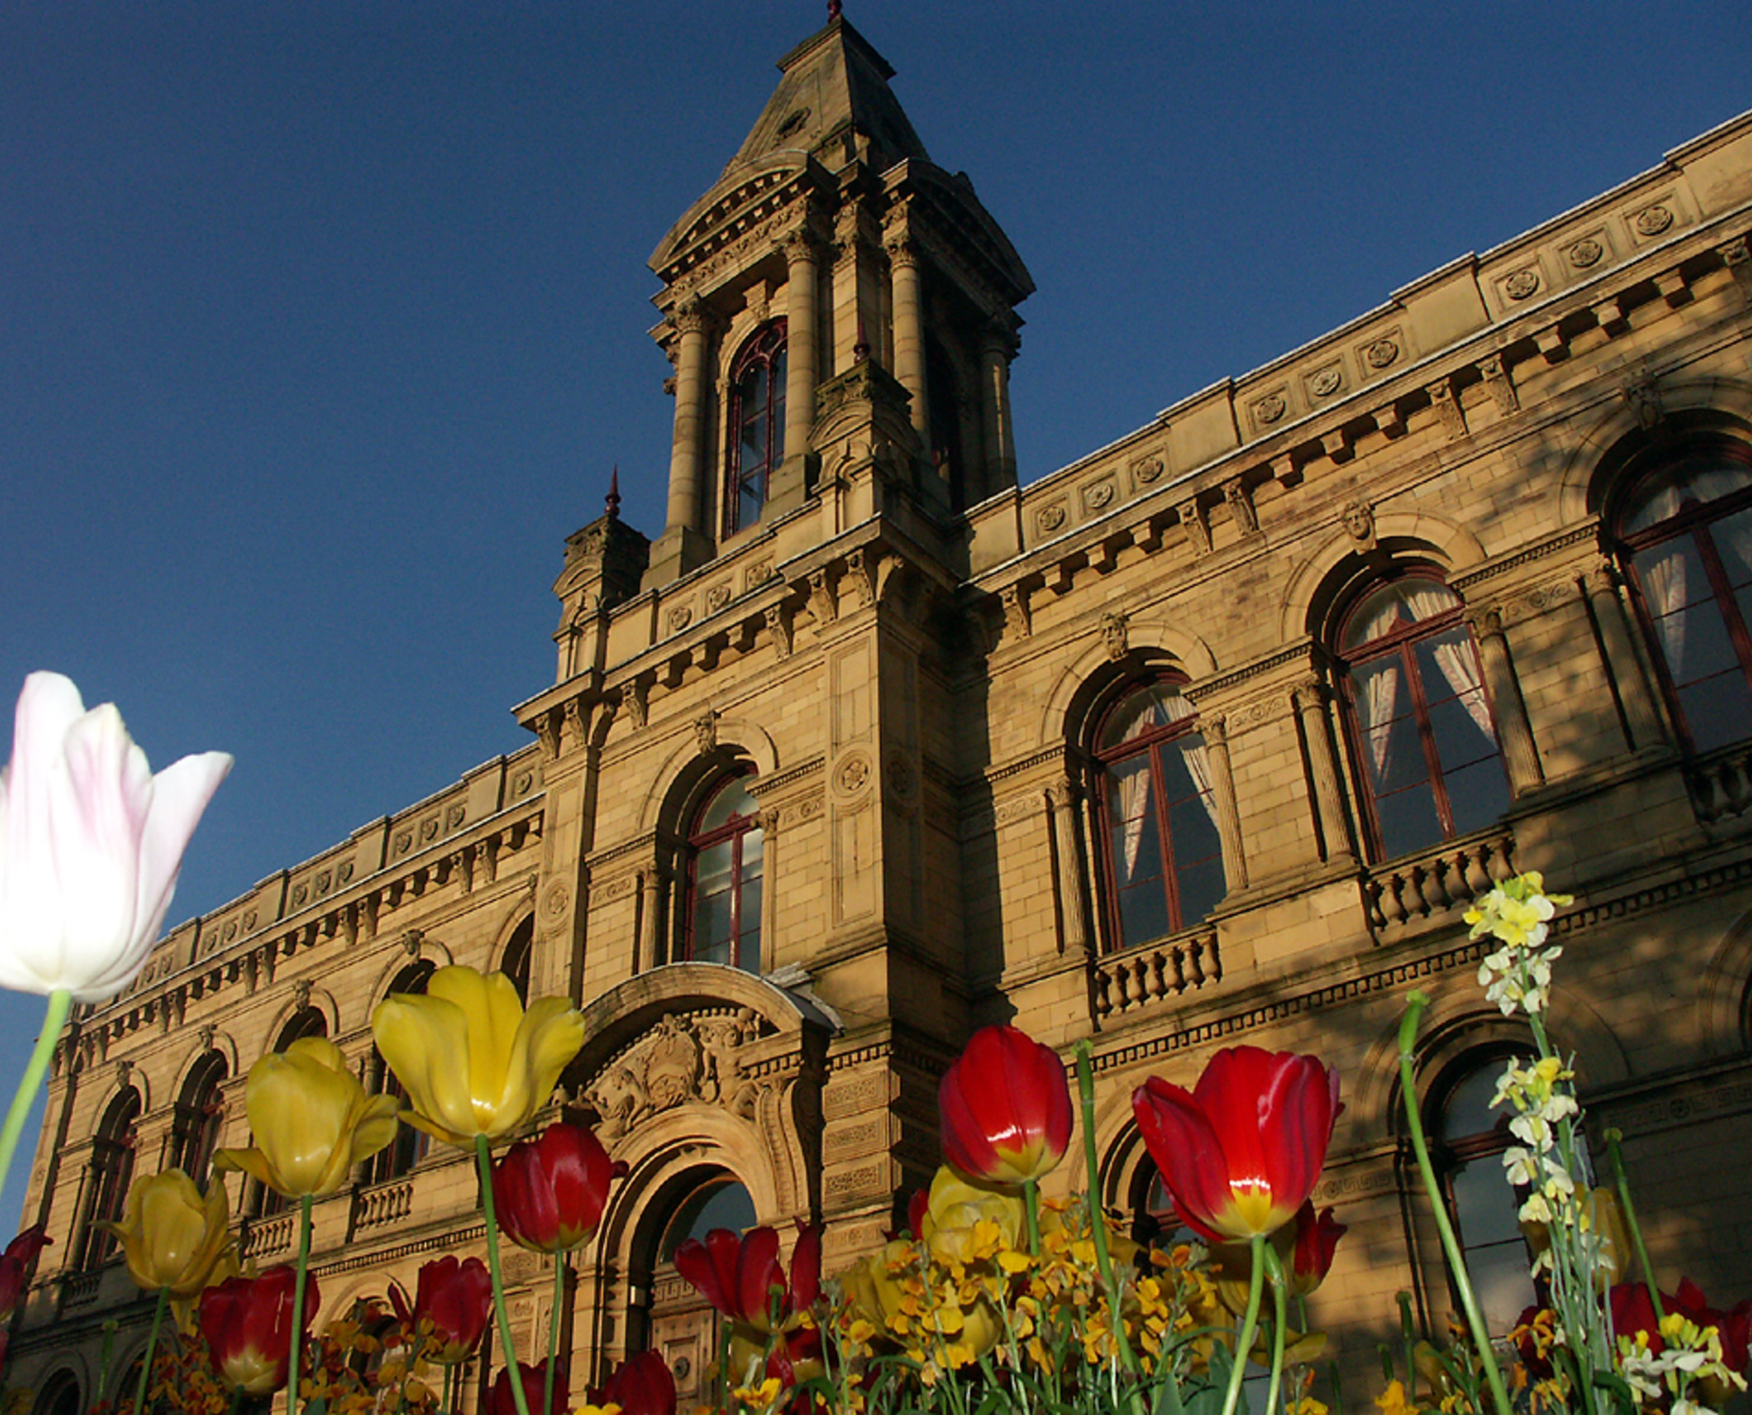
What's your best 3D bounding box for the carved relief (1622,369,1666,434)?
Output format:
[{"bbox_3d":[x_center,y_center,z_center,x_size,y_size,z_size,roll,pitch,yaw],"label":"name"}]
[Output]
[{"bbox_3d":[7.743,-3.098,15.433,0.330,0.600,0.280,-24,-37,33],"label":"carved relief"}]

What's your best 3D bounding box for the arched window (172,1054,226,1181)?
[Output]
[{"bbox_3d":[-11.857,7.770,27.212,1.430,3.315,0.286,-24,-38,33],"label":"arched window"}]

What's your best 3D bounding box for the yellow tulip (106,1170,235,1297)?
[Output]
[{"bbox_3d":[-0.428,0.317,0.930,0.068,0.066,0.068,11,-33,-21],"label":"yellow tulip"}]

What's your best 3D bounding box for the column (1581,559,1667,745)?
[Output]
[{"bbox_3d":[6.651,-0.476,13.578,0.325,2.080,0.325,-24,-38,33],"label":"column"}]

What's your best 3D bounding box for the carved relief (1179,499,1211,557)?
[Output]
[{"bbox_3d":[3.866,-2.171,18.555,0.250,0.580,0.340,-24,-37,33],"label":"carved relief"}]

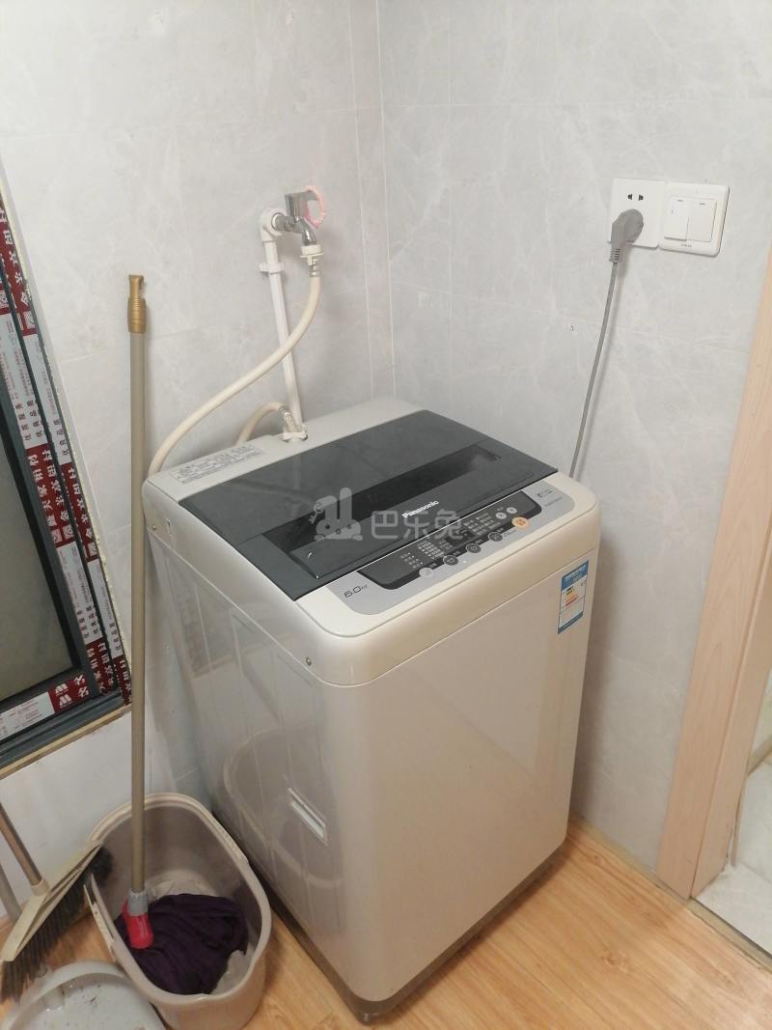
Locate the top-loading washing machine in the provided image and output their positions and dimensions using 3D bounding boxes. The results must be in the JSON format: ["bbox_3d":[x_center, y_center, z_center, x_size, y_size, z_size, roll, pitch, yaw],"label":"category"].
[{"bbox_3d":[-0.012,0.313,1.482,0.525,0.855,0.555,-24,36,-32],"label":"top-loading washing machine"}]

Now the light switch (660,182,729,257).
[{"bbox_3d":[0.405,-0.390,1.060,0.010,0.086,0.086,-25,36,-34],"label":"light switch"}]

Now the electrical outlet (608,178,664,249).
[{"bbox_3d":[0.348,-0.420,1.118,0.009,0.086,0.086,-25,36,-34],"label":"electrical outlet"}]

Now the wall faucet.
[{"bbox_3d":[-0.141,-0.465,1.258,0.053,0.079,0.098,-25,36,-34],"label":"wall faucet"}]

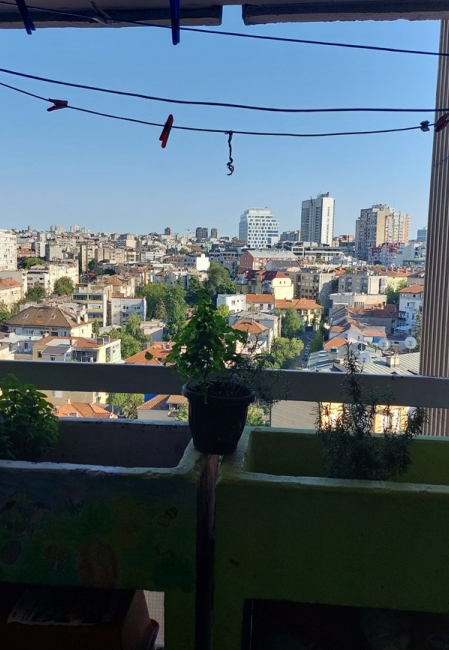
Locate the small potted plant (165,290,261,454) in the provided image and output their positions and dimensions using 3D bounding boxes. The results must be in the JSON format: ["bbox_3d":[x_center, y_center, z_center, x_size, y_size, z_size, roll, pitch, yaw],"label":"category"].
[{"bbox_3d":[-0.023,0.122,1.537,0.240,0.400,0.215,2,7,6],"label":"small potted plant"}]

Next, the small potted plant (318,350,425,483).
[{"bbox_3d":[0.364,0.249,1.530,0.255,0.370,0.220,2,7,6],"label":"small potted plant"}]

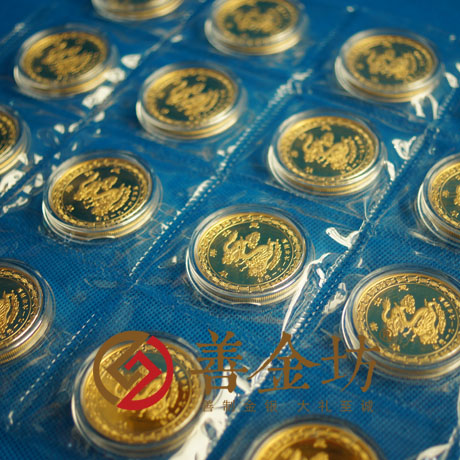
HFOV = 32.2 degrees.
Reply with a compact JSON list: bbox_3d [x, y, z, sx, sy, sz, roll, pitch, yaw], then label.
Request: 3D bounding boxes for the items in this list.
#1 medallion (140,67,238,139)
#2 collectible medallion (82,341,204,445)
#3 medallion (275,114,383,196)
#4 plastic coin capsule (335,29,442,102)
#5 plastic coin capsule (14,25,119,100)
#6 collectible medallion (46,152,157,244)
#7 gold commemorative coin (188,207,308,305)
[{"bbox_3d":[-0.017,-0.057,0.350,0.045,0.007,0.045,-3,48,0],"label":"medallion"},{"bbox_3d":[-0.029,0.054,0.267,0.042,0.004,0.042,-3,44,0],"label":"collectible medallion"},{"bbox_3d":[0.040,-0.031,0.323,0.045,0.007,0.045,-5,49,0],"label":"medallion"},{"bbox_3d":[0.073,-0.074,0.359,0.045,0.007,0.045,-4,48,0],"label":"plastic coin capsule"},{"bbox_3d":[-0.078,-0.080,0.378,0.045,0.007,0.045,-7,48,0],"label":"plastic coin capsule"},{"bbox_3d":[-0.050,-0.014,0.313,0.045,0.007,0.045,0,46,0],"label":"collectible medallion"},{"bbox_3d":[0.007,0.009,0.285,0.045,0.007,0.045,-4,44,0],"label":"gold commemorative coin"}]

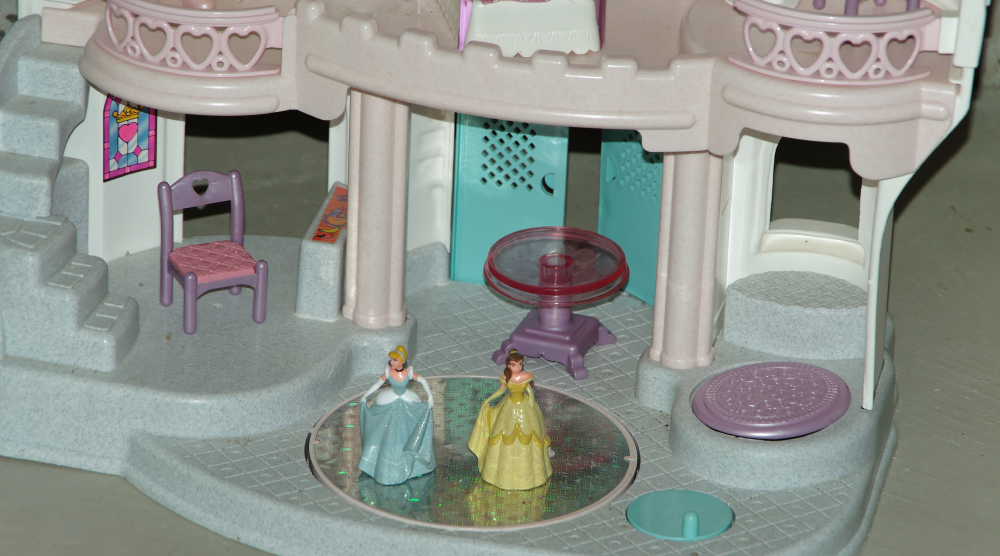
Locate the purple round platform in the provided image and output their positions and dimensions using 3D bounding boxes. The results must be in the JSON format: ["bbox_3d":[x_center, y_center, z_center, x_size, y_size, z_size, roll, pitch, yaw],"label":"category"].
[{"bbox_3d":[0.170,0.077,3.502,0.099,0.010,0.099,-1,26,0],"label":"purple round platform"}]

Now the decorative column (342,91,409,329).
[{"bbox_3d":[-0.078,-0.053,3.562,0.040,0.172,0.036,7,27,10],"label":"decorative column"}]

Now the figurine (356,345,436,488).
[{"bbox_3d":[-0.063,0.080,3.455,0.049,0.087,0.039,4,27,4],"label":"figurine"}]

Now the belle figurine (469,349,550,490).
[{"bbox_3d":[0.007,0.083,3.457,0.052,0.086,0.044,2,27,0],"label":"belle figurine"}]

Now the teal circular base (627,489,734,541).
[{"bbox_3d":[0.111,0.140,3.438,0.066,0.018,0.066,2,27,-1],"label":"teal circular base"}]

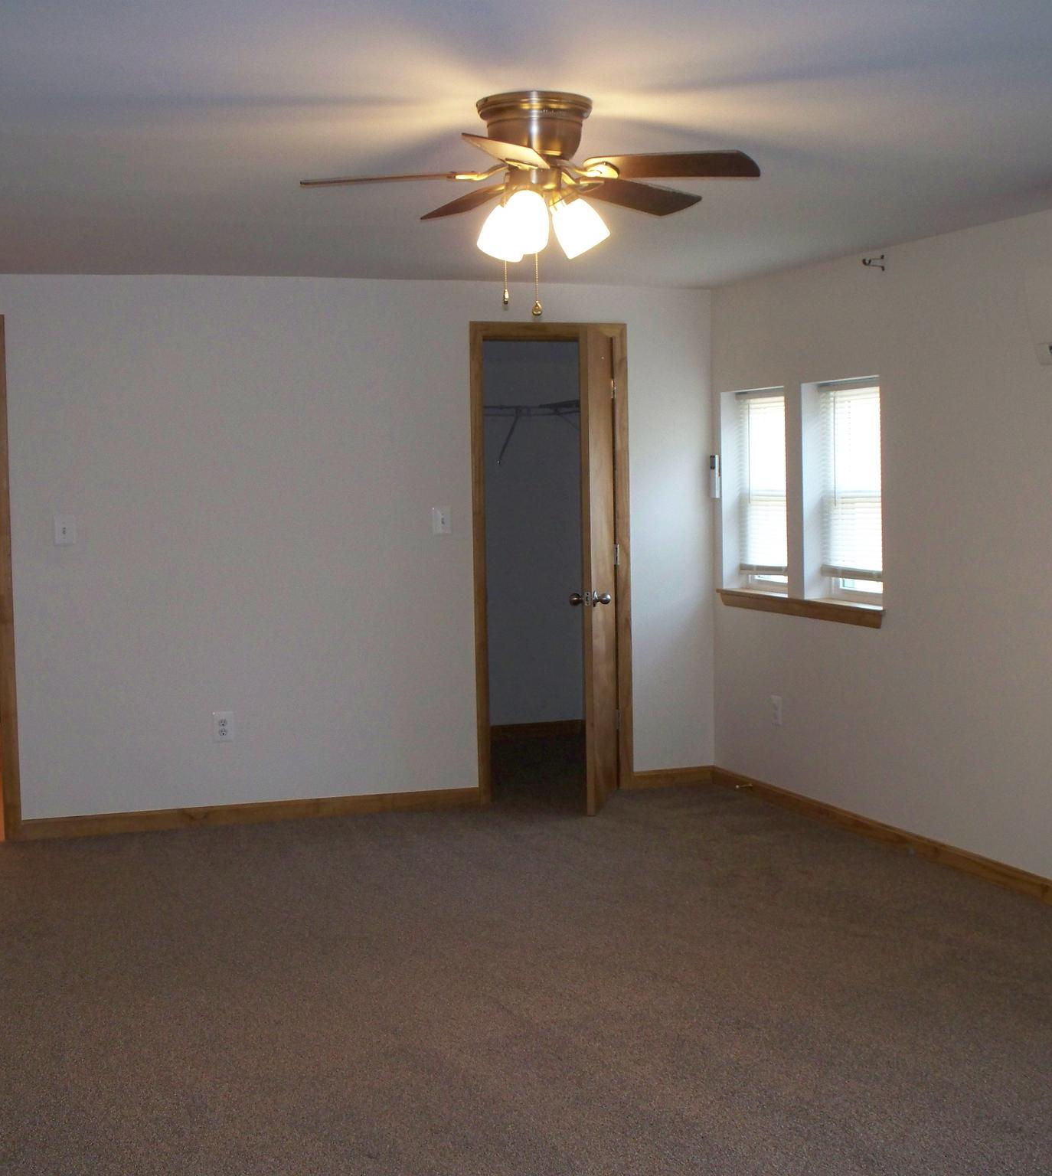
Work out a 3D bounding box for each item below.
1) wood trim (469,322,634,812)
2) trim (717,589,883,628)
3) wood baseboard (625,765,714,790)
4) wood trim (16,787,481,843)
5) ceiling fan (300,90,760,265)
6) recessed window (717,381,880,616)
[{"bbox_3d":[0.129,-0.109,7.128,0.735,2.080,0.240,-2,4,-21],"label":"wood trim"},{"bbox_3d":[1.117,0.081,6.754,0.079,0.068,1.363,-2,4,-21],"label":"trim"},{"bbox_3d":[0.676,0.866,7.400,0.408,0.081,0.020,-2,4,-21],"label":"wood baseboard"},{"bbox_3d":[-1.092,0.928,6.741,1.899,0.077,0.020,-2,4,-21],"label":"wood trim"},{"bbox_3d":[0.014,-0.903,3.672,1.060,0.349,1.060,-2,4,-21],"label":"ceiling fan"},{"bbox_3d":[1.167,-0.383,6.734,0.158,0.903,1.318,-2,4,-21],"label":"recessed window"}]

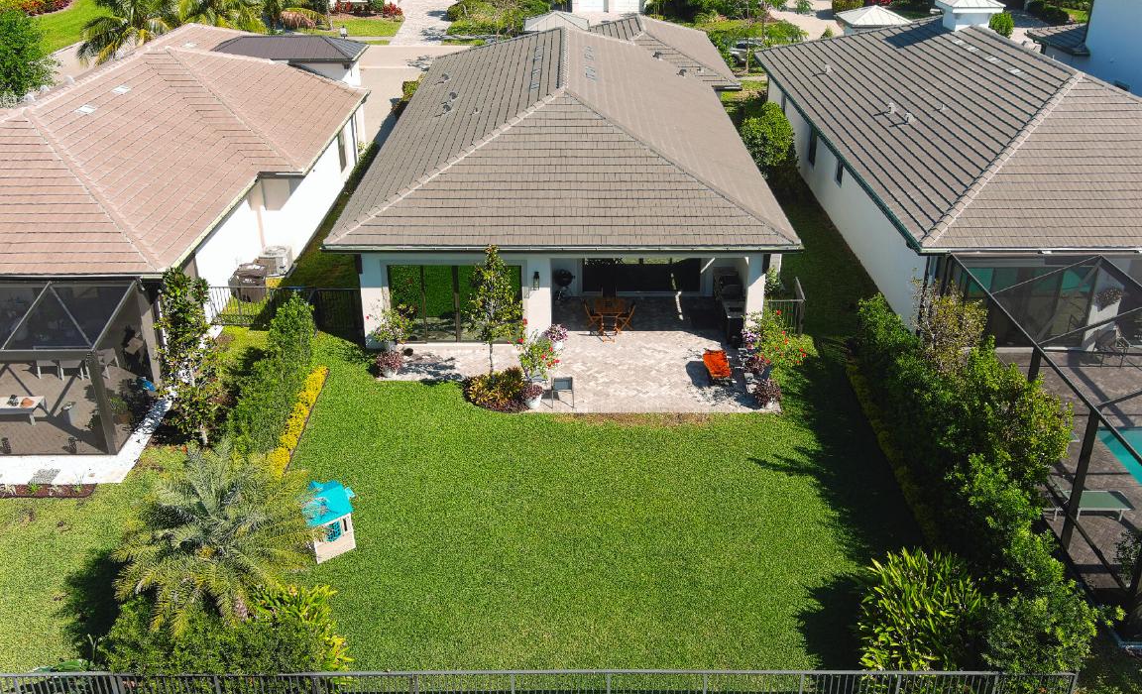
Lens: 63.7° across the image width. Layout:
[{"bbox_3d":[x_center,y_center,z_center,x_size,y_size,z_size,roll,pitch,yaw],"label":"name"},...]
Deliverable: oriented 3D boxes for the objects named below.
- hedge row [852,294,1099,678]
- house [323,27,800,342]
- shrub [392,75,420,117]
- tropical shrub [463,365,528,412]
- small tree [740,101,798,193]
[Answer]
[{"bbox_3d":[8.000,1.962,19.679,1.950,2.400,11.600,0,29,0],"label":"hedge row"},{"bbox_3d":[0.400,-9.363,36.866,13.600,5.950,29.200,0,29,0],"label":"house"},{"bbox_3d":[-8.700,-13.979,49.739,1.900,1.600,3.000,0,29,0],"label":"shrub"},{"bbox_3d":[-1.896,0.970,23.299,1.500,0.650,1.350,0,29,0],"label":"tropical shrub"},{"bbox_3d":[7.905,-8.207,37.140,2.300,3.400,2.300,0,29,0],"label":"small tree"}]

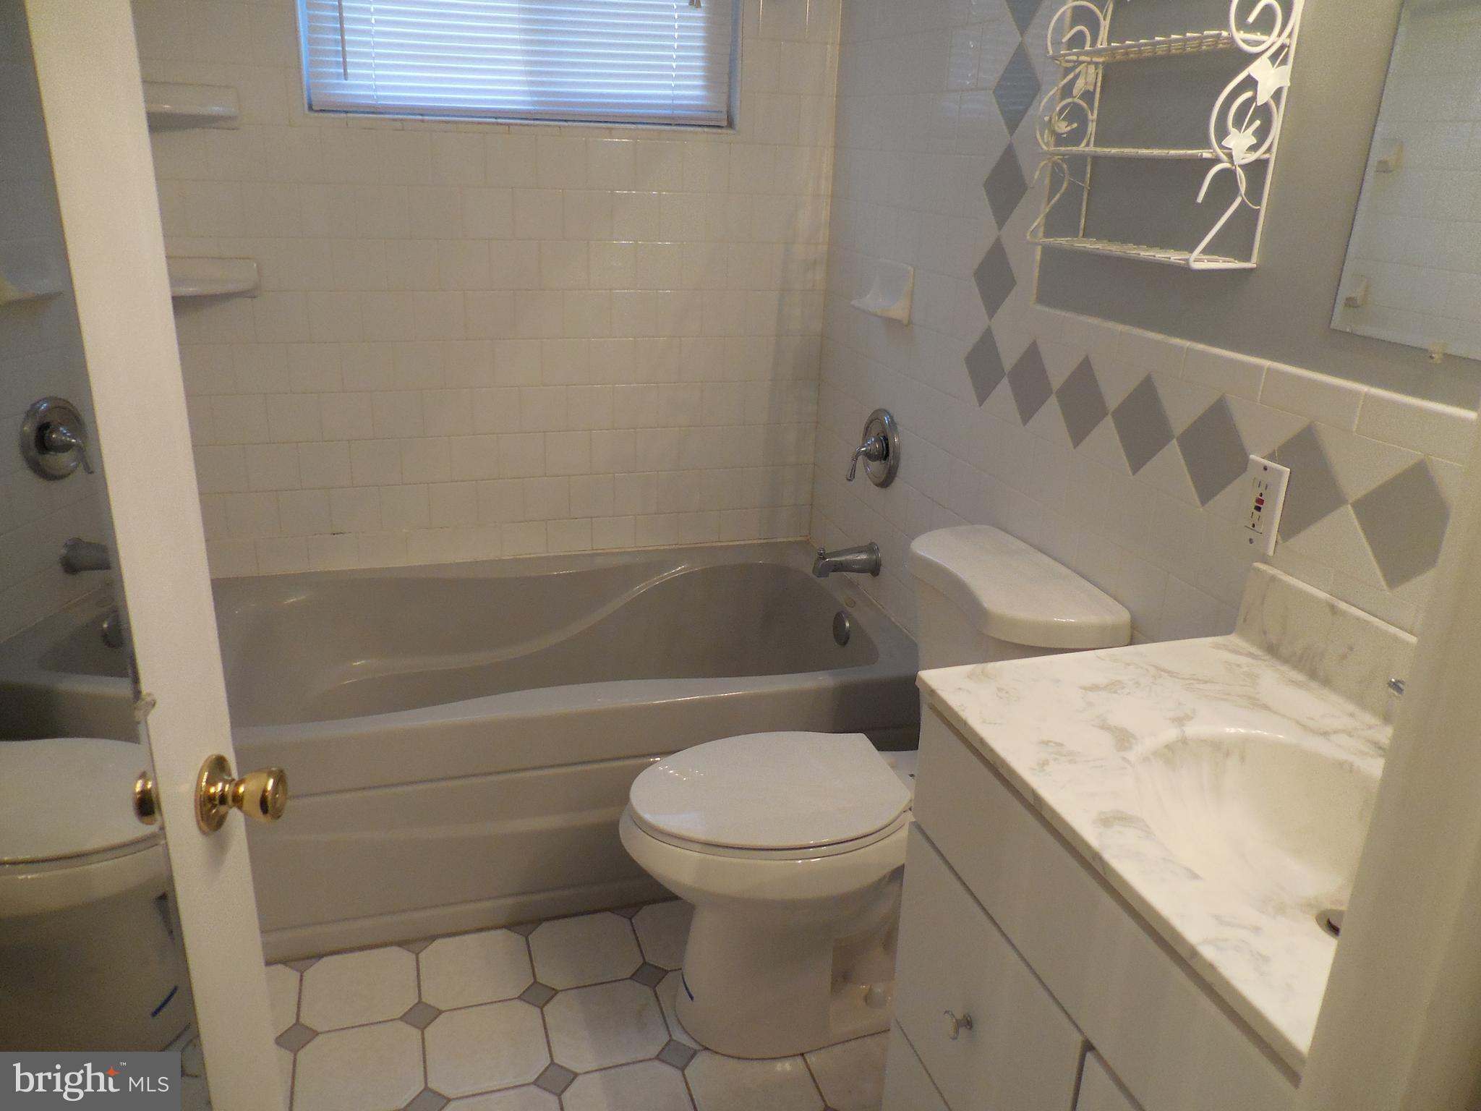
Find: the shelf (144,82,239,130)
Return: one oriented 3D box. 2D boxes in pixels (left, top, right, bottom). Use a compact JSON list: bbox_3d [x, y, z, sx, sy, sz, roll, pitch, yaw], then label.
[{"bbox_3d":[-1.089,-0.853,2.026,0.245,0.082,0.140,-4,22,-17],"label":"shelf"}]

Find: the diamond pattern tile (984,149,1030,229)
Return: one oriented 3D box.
[{"bbox_3d":[0.450,-0.623,1.810,0.010,0.147,0.147,-4,22,-17],"label":"diamond pattern tile"}]

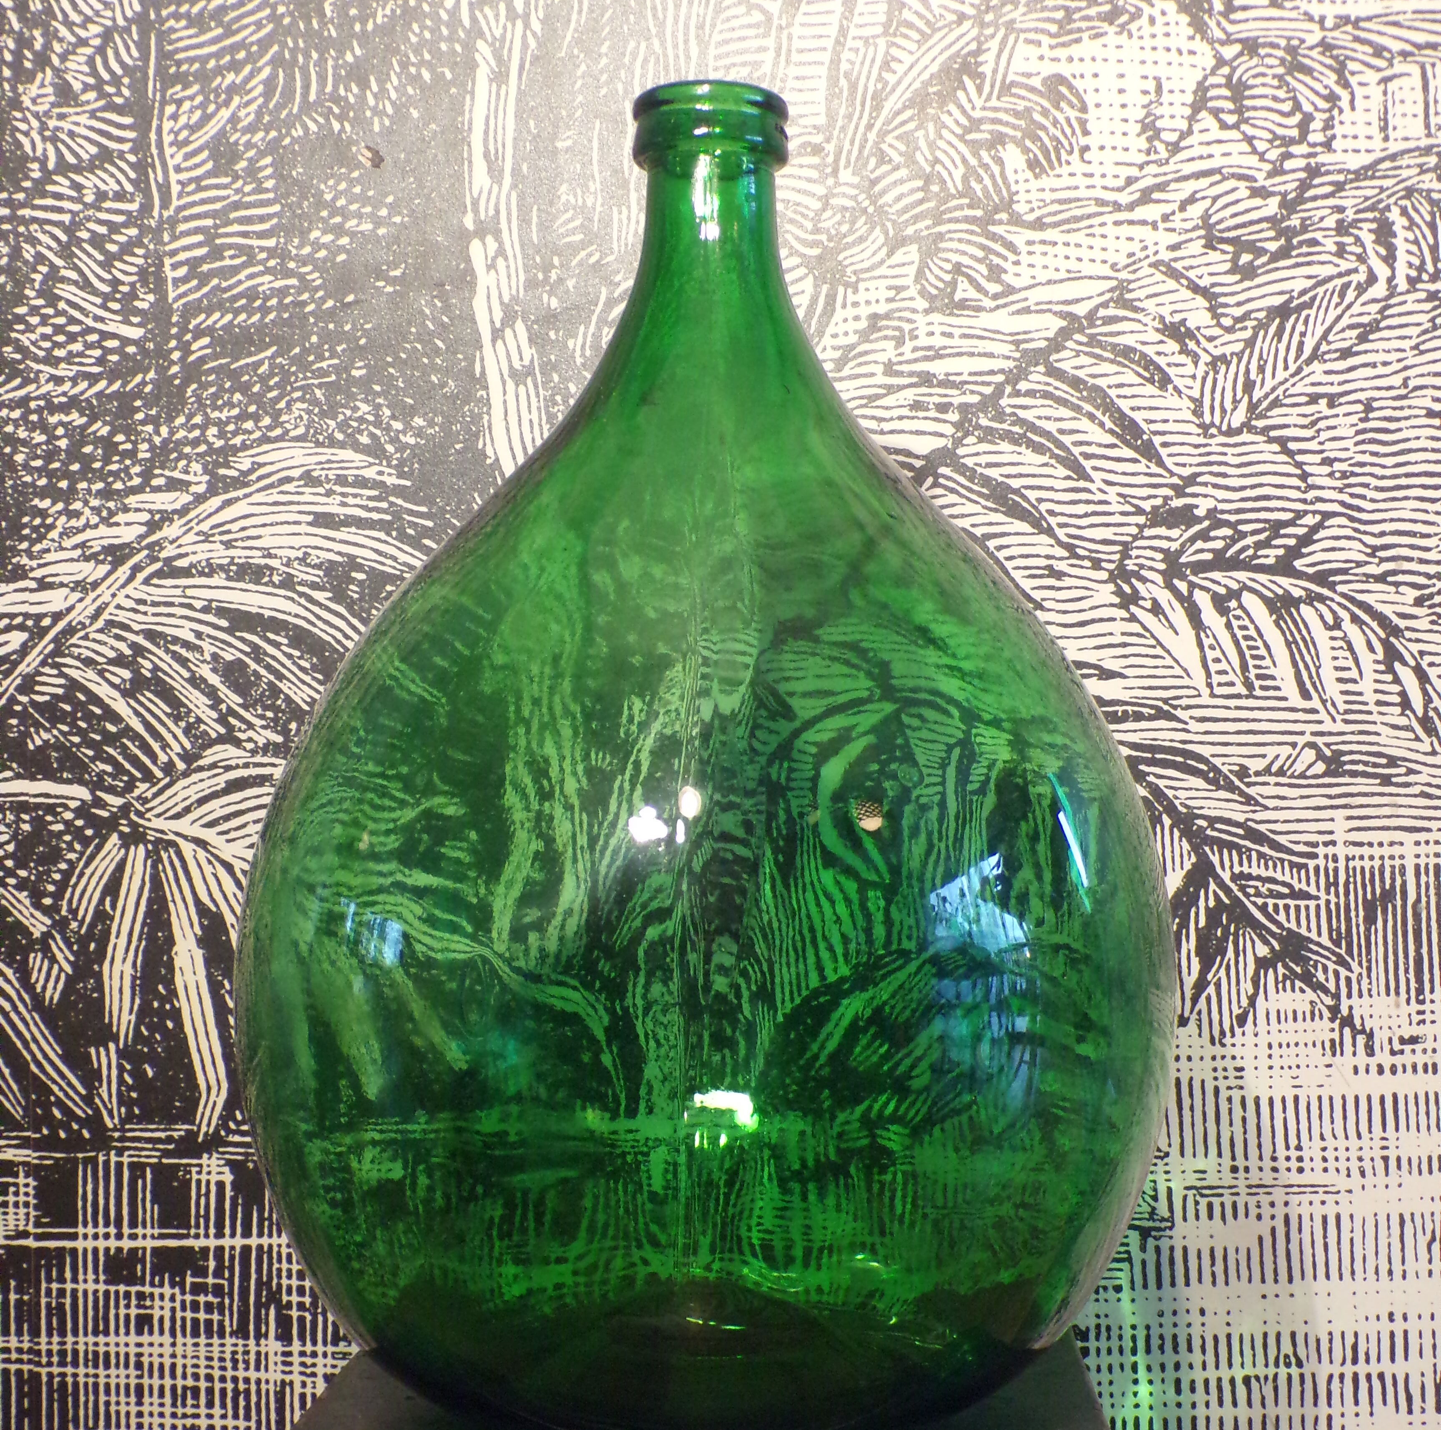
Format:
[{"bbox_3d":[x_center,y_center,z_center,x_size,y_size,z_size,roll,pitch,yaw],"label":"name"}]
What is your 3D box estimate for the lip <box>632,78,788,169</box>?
[{"bbox_3d":[-0.004,-0.263,0.930,0.070,0.030,0.070,0,-1,0],"label":"lip"}]

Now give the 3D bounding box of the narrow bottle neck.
[{"bbox_3d":[-0.004,-0.215,0.929,0.072,0.063,0.072,0,-1,0],"label":"narrow bottle neck"}]

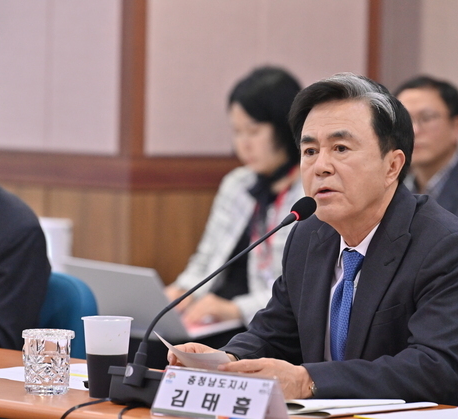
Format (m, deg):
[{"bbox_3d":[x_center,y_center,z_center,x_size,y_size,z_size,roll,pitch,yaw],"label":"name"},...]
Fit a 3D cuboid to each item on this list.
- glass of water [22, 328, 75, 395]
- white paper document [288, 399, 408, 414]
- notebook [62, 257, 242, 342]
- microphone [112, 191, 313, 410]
[{"bbox_3d":[-0.298,0.251,5.347,0.086,0.102,0.086,1,2,0],"label":"glass of water"},{"bbox_3d":[0.116,0.308,5.296,0.280,0.015,0.210,-1,3,-42],"label":"white paper document"},{"bbox_3d":[-0.158,0.190,7.250,0.300,0.190,0.315,-1,3,-44],"label":"notebook"},{"bbox_3d":[-0.043,0.143,5.334,0.368,0.331,0.130,0,3,-34],"label":"microphone"}]

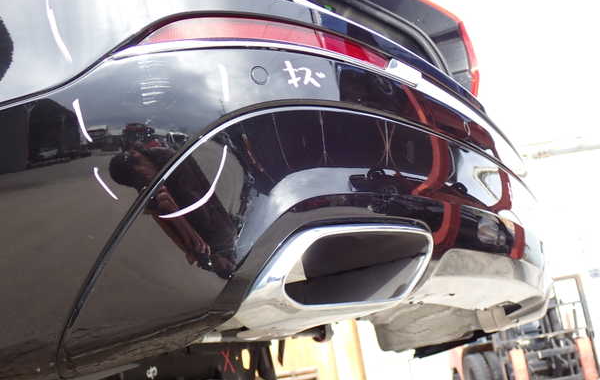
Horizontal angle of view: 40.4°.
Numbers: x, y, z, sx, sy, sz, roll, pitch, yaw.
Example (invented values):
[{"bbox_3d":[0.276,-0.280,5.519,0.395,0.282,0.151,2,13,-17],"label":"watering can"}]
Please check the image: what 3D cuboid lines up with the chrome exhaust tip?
[{"bbox_3d":[0.038,0.108,0.955,0.232,0.106,0.128,7,-19,-44],"label":"chrome exhaust tip"}]

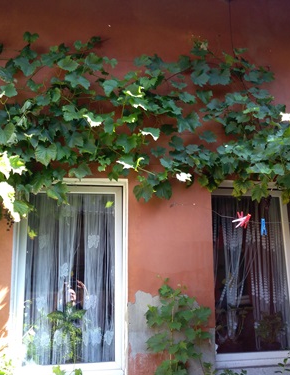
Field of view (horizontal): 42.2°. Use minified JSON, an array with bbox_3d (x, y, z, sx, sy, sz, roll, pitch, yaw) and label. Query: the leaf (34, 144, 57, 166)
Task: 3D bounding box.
[{"bbox_3d":[-0.630,-0.203,2.377,0.149,0.143,0.040,4,-21,-12],"label":"leaf"}]

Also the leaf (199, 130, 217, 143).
[{"bbox_3d":[0.466,-0.375,2.758,0.132,0.088,0.060,1,-8,-6],"label":"leaf"}]

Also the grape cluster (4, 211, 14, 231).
[{"bbox_3d":[-0.769,0.186,2.115,0.070,0.124,0.070,3,-14,-10],"label":"grape cluster"}]

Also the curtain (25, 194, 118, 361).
[{"bbox_3d":[-0.569,0.686,2.832,0.723,1.320,0.090,1,-8,-9],"label":"curtain"}]

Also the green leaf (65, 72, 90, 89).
[{"bbox_3d":[-0.471,-0.747,2.622,0.168,0.112,0.060,2,-8,-13],"label":"green leaf"}]

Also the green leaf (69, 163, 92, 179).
[{"bbox_3d":[-0.433,-0.114,2.520,0.138,0.106,0.060,1,-8,-9],"label":"green leaf"}]

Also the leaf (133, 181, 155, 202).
[{"bbox_3d":[-0.010,0.028,2.577,0.132,0.148,0.050,1,-8,-9],"label":"leaf"}]

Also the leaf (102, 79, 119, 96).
[{"bbox_3d":[-0.240,-0.697,2.617,0.119,0.127,0.050,1,-8,-9],"label":"leaf"}]

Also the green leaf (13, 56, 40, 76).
[{"bbox_3d":[-0.820,-0.837,2.597,0.176,0.142,0.040,4,-17,-13],"label":"green leaf"}]

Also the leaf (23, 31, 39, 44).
[{"bbox_3d":[-0.798,-1.054,2.639,0.103,0.101,0.050,1,-8,-9],"label":"leaf"}]

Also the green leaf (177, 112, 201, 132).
[{"bbox_3d":[0.320,-0.468,2.700,0.169,0.148,0.040,1,-19,-4],"label":"green leaf"}]

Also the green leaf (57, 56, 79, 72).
[{"bbox_3d":[-0.539,-0.867,2.647,0.155,0.113,0.060,2,-8,-13],"label":"green leaf"}]

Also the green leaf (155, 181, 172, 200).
[{"bbox_3d":[0.131,0.021,2.649,0.113,0.141,0.060,1,-8,-8],"label":"green leaf"}]

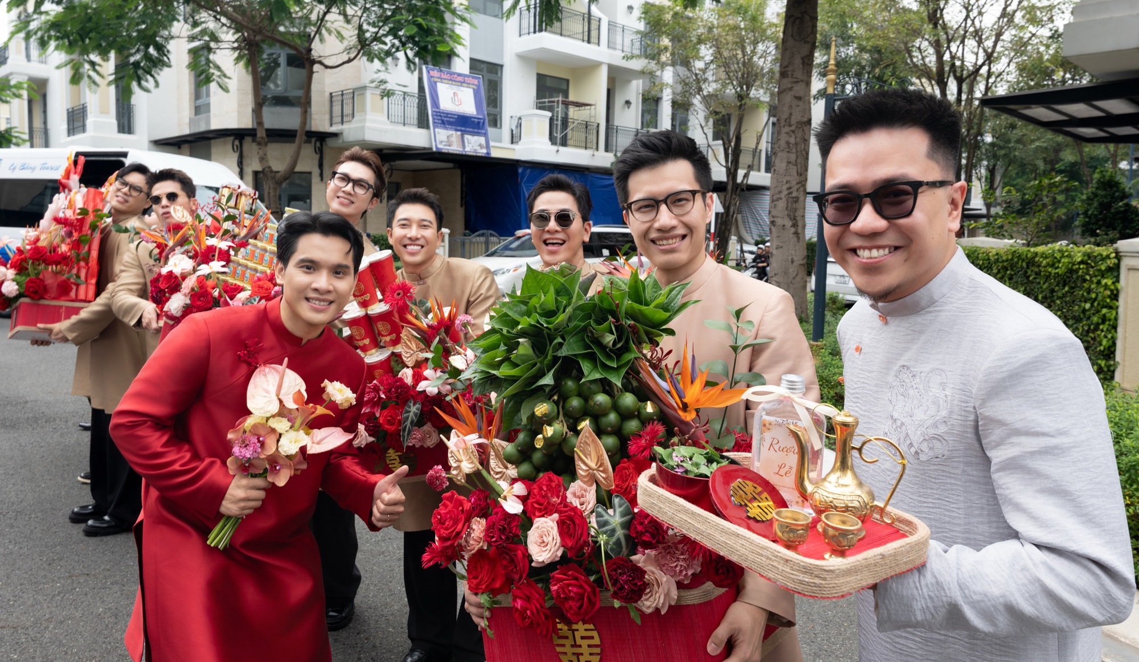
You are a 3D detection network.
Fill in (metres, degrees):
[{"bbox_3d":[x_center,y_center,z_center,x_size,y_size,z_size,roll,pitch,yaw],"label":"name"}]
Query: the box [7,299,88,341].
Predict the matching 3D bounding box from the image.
[{"bbox_3d":[-2.250,-0.035,3.330,0.294,0.137,0.445,7,-9,-40],"label":"box"}]

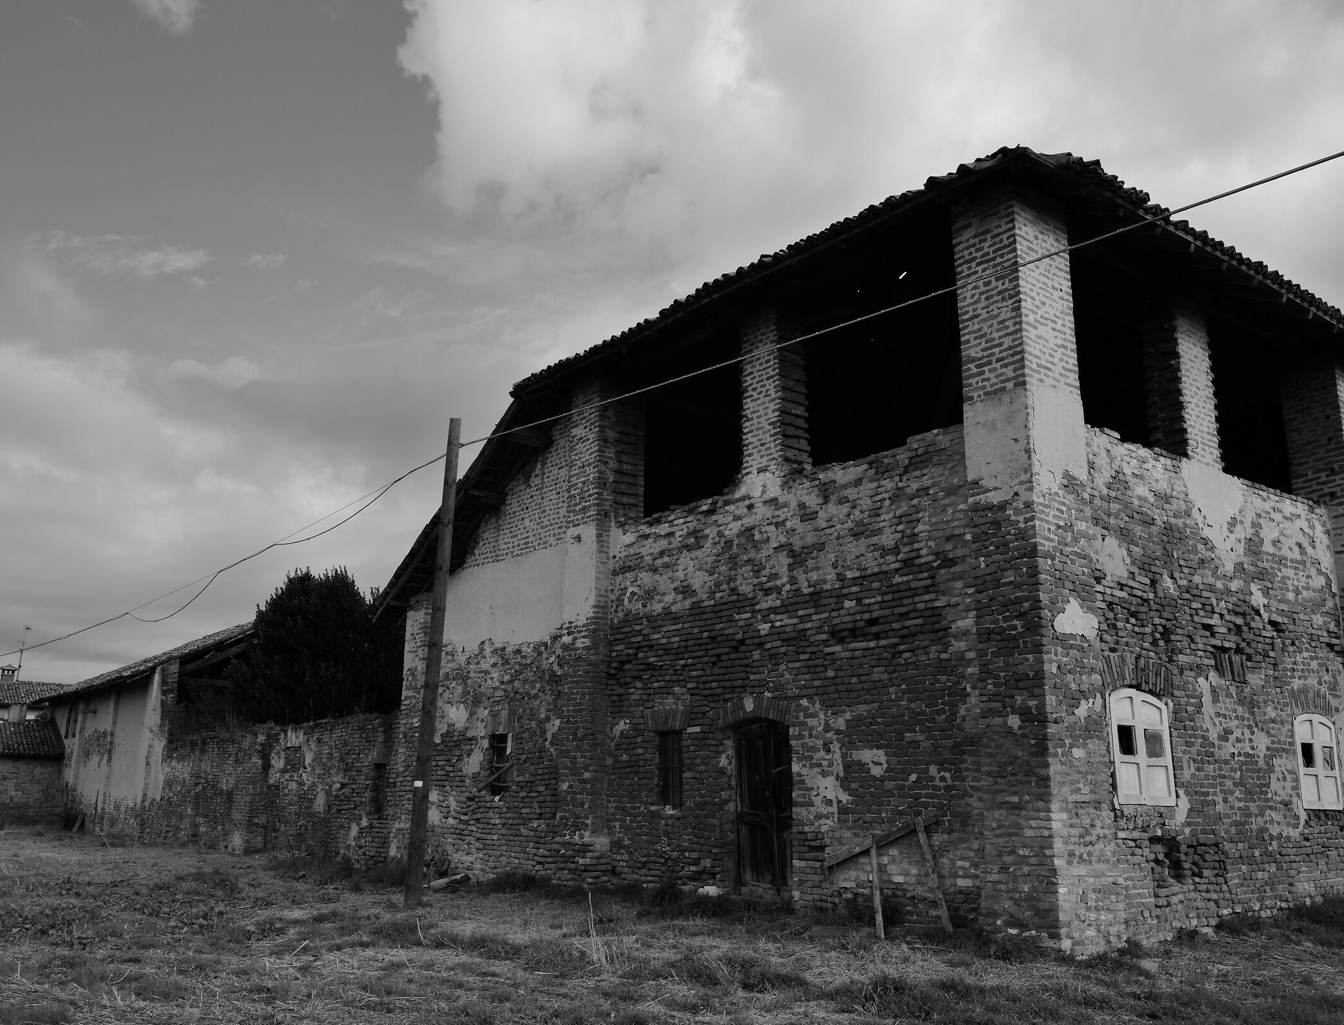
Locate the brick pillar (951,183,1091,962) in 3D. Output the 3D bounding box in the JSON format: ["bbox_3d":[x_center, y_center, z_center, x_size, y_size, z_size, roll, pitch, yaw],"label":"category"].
[{"bbox_3d":[3.393,0.348,11.283,0.880,6.930,0.750,11,-17,-37],"label":"brick pillar"}]

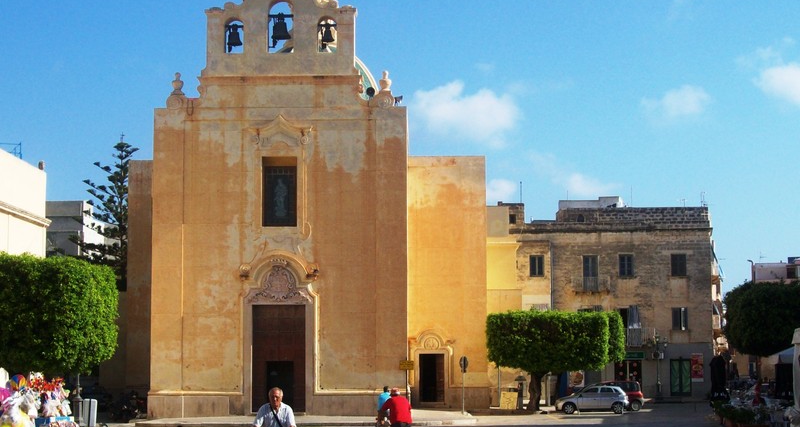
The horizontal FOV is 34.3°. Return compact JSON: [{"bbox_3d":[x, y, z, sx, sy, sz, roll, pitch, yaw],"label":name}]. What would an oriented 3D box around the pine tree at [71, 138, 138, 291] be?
[{"bbox_3d":[-18.961,3.708,88.267,8.000,18.195,8.000,0,-7,0],"label":"pine tree"}]

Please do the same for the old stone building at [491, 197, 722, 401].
[{"bbox_3d":[13.653,6.535,92.435,14.894,13.380,11.000,0,-7,0],"label":"old stone building"}]

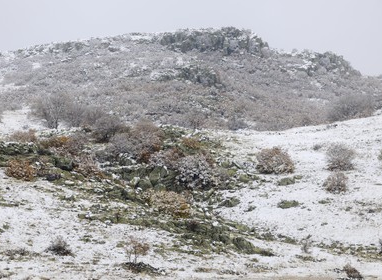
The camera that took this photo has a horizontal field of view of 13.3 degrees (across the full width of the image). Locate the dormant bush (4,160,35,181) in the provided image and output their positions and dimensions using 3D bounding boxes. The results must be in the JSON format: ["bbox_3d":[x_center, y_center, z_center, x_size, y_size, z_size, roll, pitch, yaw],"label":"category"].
[{"bbox_3d":[-9.434,1.688,90.367,1.602,1.068,1.442,0,-2,0],"label":"dormant bush"}]

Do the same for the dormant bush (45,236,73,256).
[{"bbox_3d":[-5.176,4.192,64.287,1.064,0.760,0.958,0,-2,0],"label":"dormant bush"}]

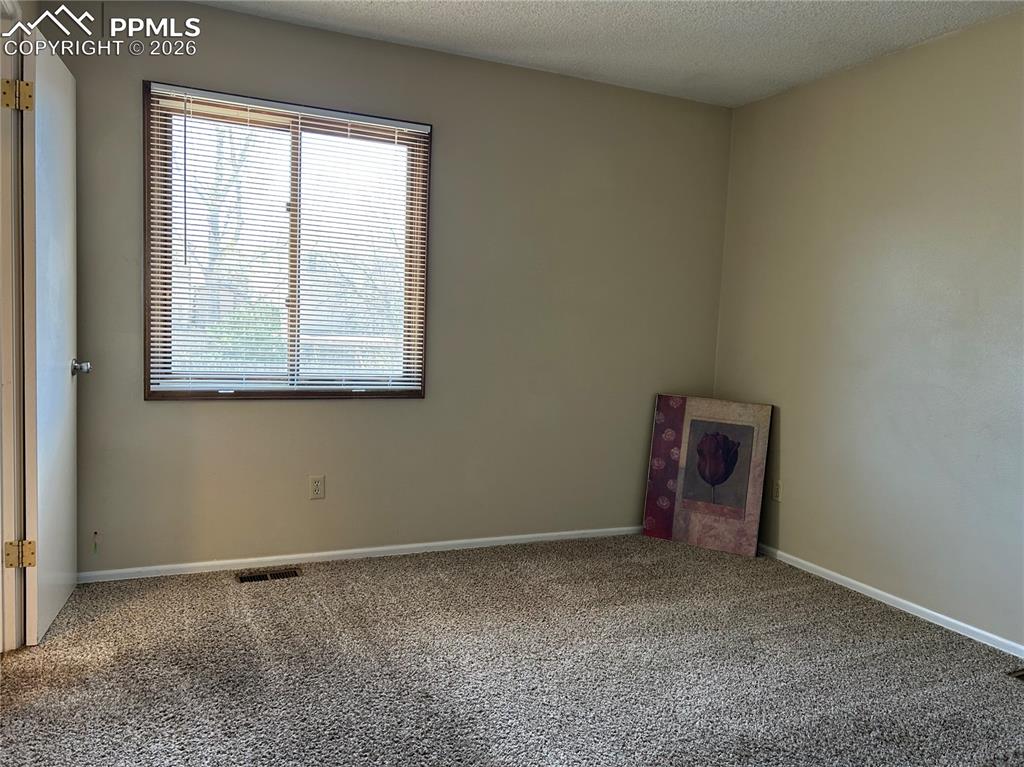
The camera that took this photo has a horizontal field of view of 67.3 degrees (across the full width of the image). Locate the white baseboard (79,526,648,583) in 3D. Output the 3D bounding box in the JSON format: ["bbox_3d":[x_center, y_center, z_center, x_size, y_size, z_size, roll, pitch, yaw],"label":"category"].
[{"bbox_3d":[-0.423,0.823,3.831,3.240,0.050,0.013,0,5,-24],"label":"white baseboard"}]

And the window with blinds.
[{"bbox_3d":[-0.982,-0.584,3.486,1.237,1.314,0.090,0,5,-24],"label":"window with blinds"}]

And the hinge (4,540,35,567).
[{"bbox_3d":[-1.641,0.571,2.569,0.092,0.089,0.014,0,5,-24],"label":"hinge"}]

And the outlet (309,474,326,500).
[{"bbox_3d":[-0.908,0.486,3.590,0.071,0.115,0.009,0,5,-24],"label":"outlet"}]

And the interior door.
[{"bbox_3d":[-1.674,-0.153,2.805,0.036,2.032,0.610,1,4,-18],"label":"interior door"}]

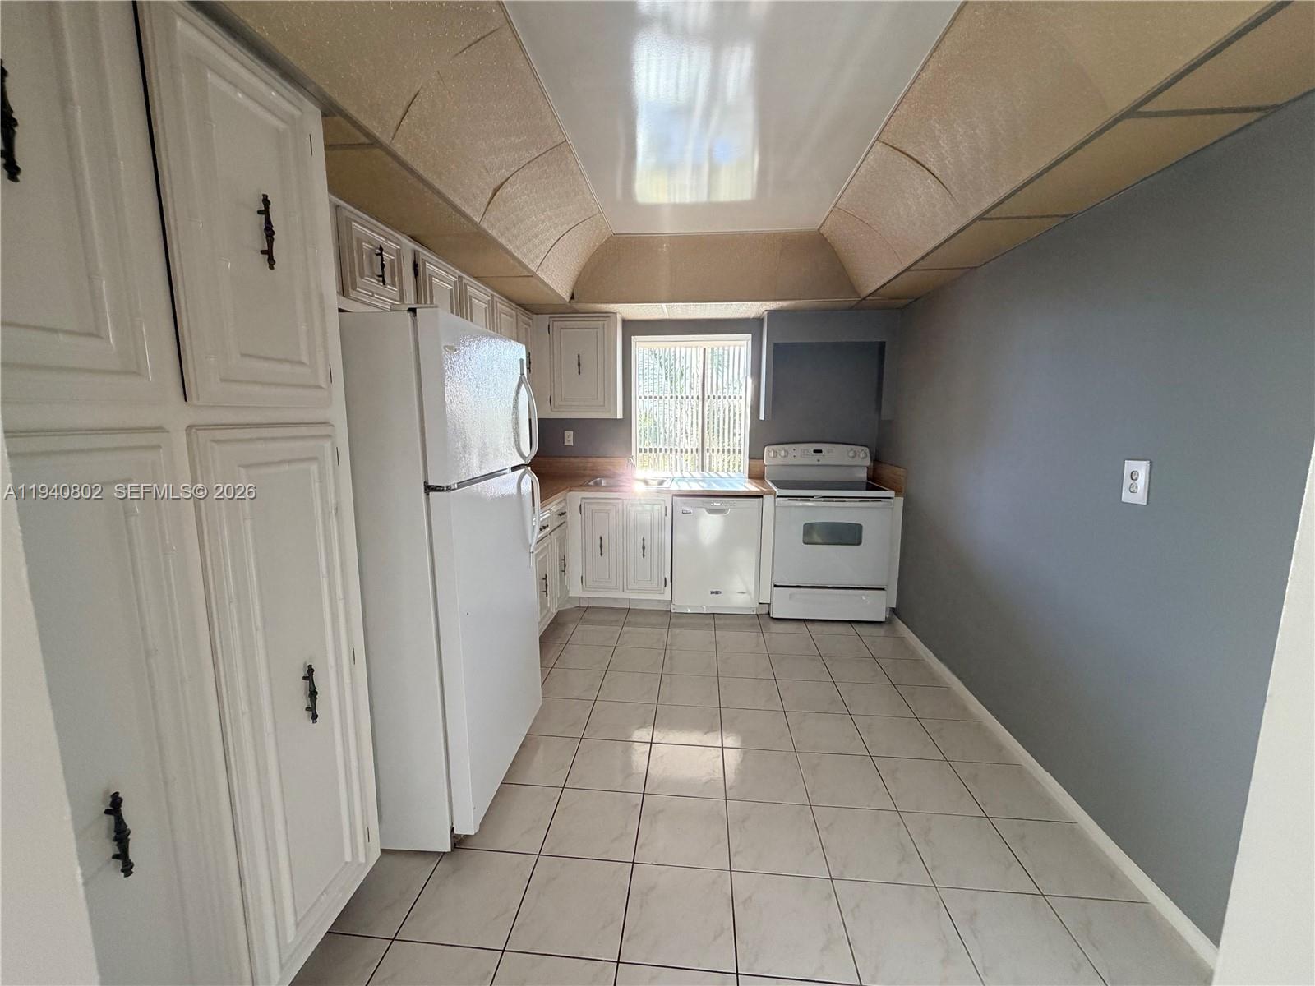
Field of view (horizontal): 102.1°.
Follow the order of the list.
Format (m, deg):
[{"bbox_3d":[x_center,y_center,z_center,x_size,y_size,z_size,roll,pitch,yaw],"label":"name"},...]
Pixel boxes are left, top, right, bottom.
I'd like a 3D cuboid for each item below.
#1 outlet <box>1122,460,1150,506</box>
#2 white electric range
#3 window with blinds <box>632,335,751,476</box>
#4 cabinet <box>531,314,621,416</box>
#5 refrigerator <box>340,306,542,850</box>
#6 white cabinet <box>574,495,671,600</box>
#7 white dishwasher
[{"bbox_3d":[1.485,-0.035,1.660,0.012,0.131,0.094,1,9,5],"label":"outlet"},{"bbox_3d":[1.203,0.254,3.834,0.767,1.181,0.647,1,9,5],"label":"white electric range"},{"bbox_3d":[0.259,-0.660,4.129,0.910,1.086,0.092,1,9,5],"label":"window with blinds"},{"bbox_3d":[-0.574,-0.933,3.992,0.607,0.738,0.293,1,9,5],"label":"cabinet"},{"bbox_3d":[-0.927,0.276,1.966,0.788,1.696,0.736,1,9,5],"label":"refrigerator"},{"bbox_3d":[-0.240,0.346,4.013,0.715,0.753,0.594,1,9,5],"label":"white cabinet"},{"bbox_3d":[0.426,0.406,3.955,0.607,0.833,0.585,1,9,5],"label":"white dishwasher"}]

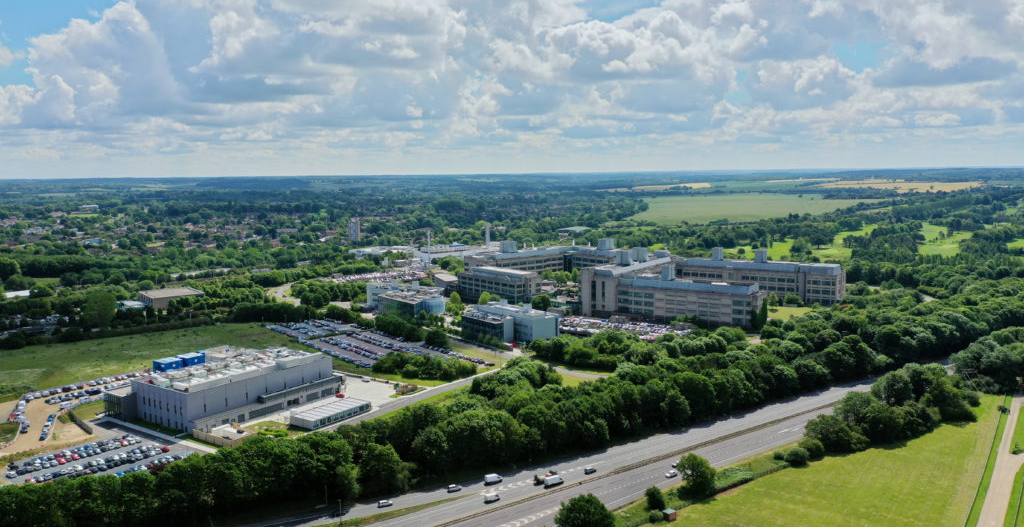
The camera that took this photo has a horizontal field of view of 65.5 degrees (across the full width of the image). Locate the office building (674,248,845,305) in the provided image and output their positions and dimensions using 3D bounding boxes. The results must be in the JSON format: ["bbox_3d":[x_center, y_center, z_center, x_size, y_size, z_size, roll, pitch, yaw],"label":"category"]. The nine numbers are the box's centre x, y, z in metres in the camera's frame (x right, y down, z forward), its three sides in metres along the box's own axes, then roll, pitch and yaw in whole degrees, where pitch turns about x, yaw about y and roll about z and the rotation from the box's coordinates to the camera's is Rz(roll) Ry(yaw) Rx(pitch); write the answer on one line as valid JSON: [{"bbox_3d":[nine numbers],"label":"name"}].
[{"bbox_3d":[170.740,9.870,550.350,108.730,30.000,26.000,3,8,30],"label":"office building"}]

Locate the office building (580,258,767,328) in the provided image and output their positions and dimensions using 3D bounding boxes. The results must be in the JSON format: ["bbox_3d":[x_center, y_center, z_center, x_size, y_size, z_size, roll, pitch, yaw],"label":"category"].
[{"bbox_3d":[109.030,16.020,512.030,106.510,28.000,76.000,3,8,29],"label":"office building"}]

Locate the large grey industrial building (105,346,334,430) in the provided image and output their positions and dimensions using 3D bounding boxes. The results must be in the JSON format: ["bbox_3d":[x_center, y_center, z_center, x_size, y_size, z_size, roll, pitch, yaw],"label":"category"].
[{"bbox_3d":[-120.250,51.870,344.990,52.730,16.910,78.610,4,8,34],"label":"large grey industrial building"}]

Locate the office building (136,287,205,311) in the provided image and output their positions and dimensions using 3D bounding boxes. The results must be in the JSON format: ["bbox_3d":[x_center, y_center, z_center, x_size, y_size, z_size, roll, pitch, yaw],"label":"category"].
[{"bbox_3d":[-238.930,25.020,559.120,33.000,8.000,37.000,-6,9,-38],"label":"office building"}]

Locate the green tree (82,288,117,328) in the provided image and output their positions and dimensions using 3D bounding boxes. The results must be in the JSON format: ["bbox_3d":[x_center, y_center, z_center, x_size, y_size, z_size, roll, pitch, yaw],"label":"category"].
[{"bbox_3d":[-260.630,26.800,501.740,20.500,22.000,20.000,-4,8,-28],"label":"green tree"}]

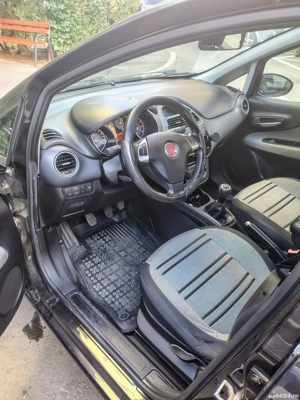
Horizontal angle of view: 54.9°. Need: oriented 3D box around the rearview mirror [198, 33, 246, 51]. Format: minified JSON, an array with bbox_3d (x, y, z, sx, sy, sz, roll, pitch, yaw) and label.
[{"bbox_3d":[0.265,-0.591,1.064,0.215,0.066,0.040,-18,44,-27],"label":"rearview mirror"}]

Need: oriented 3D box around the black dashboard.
[{"bbox_3d":[0.033,-0.382,1.486,1.370,0.420,0.490,-27,44,-36],"label":"black dashboard"}]

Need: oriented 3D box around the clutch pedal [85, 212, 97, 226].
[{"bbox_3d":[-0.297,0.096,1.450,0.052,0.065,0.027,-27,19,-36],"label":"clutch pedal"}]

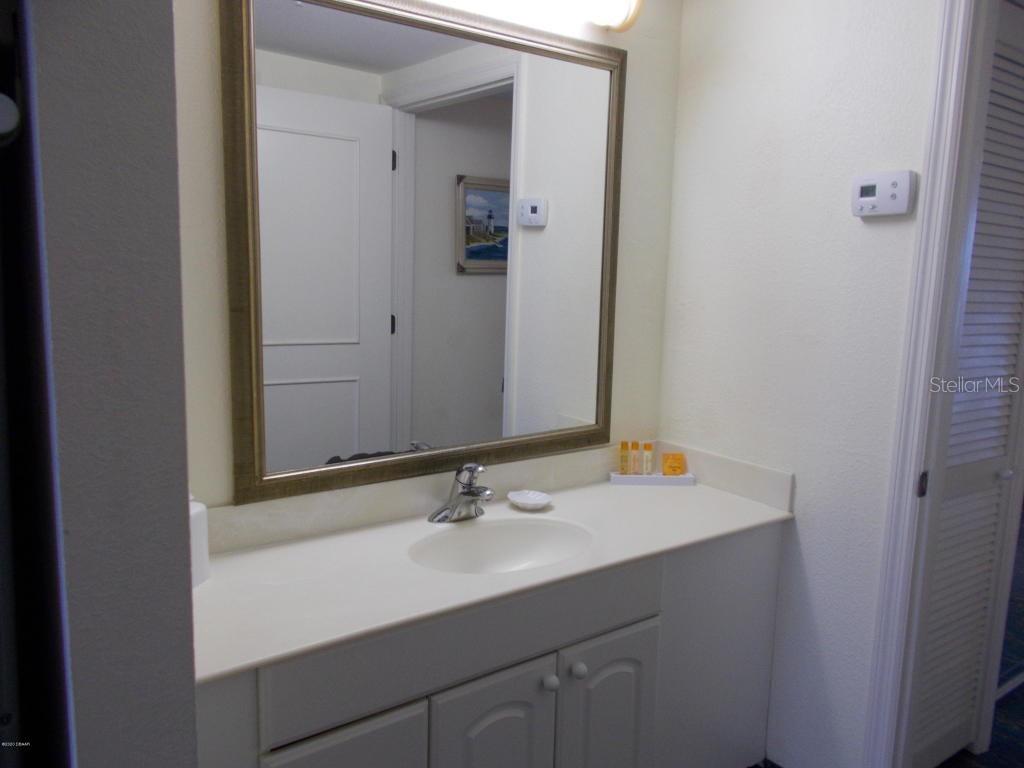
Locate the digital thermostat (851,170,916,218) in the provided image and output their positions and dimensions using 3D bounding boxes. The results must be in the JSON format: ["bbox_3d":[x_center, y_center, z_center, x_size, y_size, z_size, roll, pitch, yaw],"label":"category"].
[{"bbox_3d":[0.898,-0.455,1.856,0.033,0.097,0.138,-5,10,-36],"label":"digital thermostat"}]

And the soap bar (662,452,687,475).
[{"bbox_3d":[0.506,0.250,2.403,0.071,0.072,0.022,1,2,0],"label":"soap bar"}]

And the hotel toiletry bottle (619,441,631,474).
[{"bbox_3d":[0.349,0.230,2.384,0.029,0.103,0.028,1,8,0],"label":"hotel toiletry bottle"}]

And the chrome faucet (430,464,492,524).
[{"bbox_3d":[-0.105,0.281,1.960,0.160,0.160,0.185,-5,10,-36],"label":"chrome faucet"}]

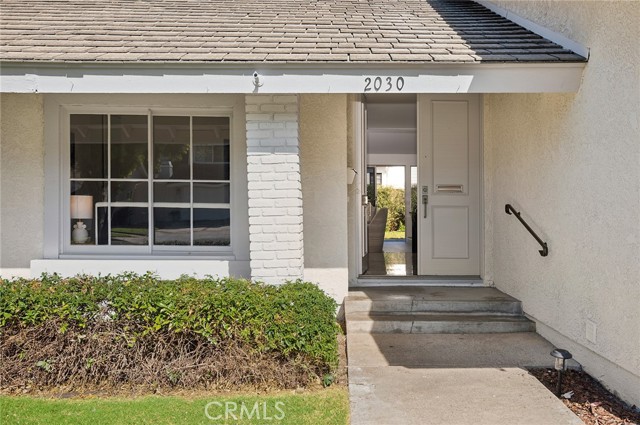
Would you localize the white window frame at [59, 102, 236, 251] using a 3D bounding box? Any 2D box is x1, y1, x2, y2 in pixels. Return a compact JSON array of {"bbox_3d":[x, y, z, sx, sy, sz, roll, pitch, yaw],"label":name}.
[{"bbox_3d":[-2.033,-0.376,6.695,2.063,1.770,0.090,0,0,2],"label":"white window frame"}]

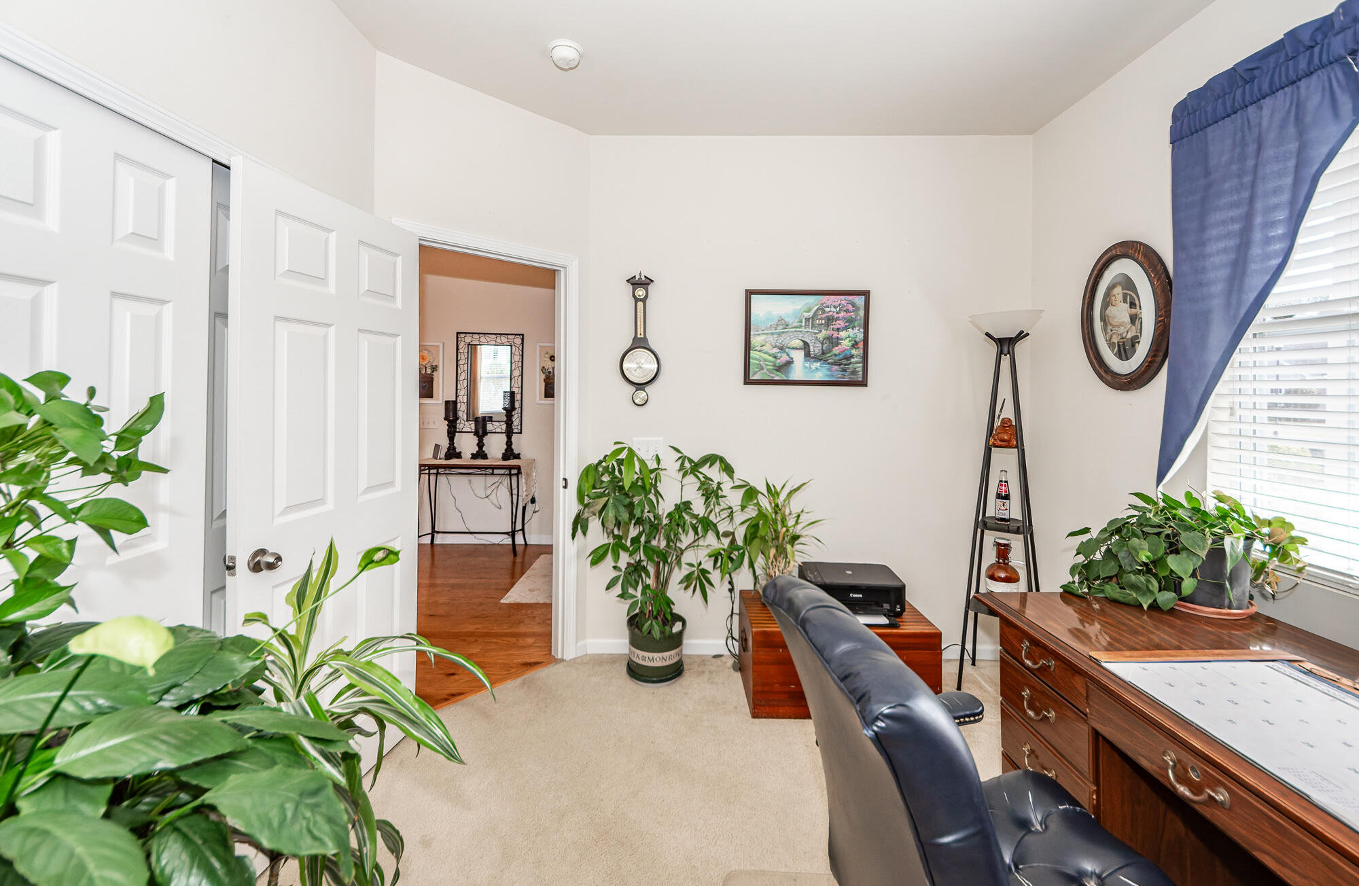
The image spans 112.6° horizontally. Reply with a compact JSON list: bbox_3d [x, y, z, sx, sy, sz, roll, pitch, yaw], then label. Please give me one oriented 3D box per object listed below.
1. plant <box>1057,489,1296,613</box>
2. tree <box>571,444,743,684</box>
[{"bbox_3d":[1.520,0.335,1.390,0.530,0.355,0.370,0,3,0],"label":"plant"},{"bbox_3d":[-0.105,0.575,2.170,0.810,1.150,0.580,0,5,0],"label":"tree"}]

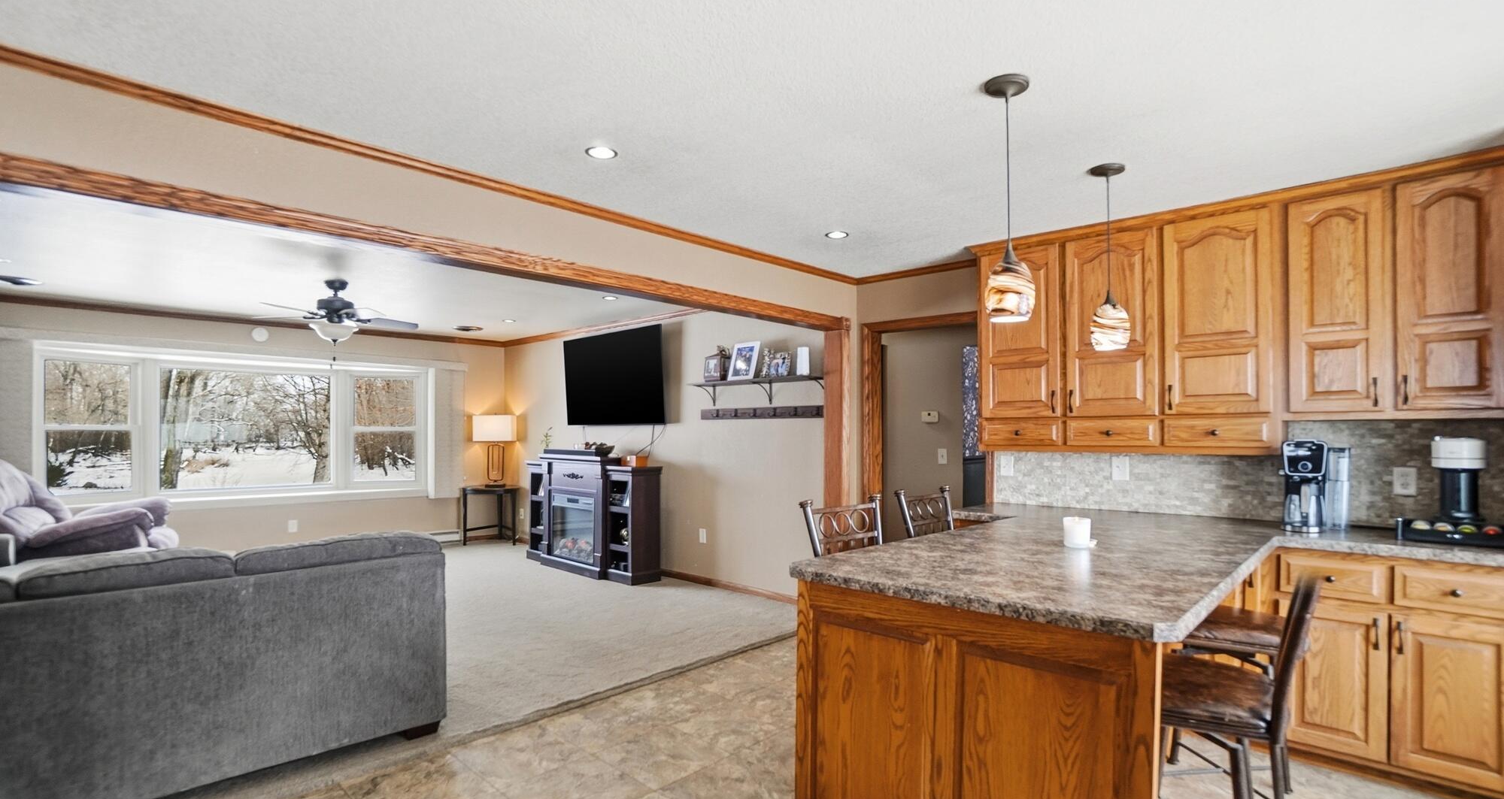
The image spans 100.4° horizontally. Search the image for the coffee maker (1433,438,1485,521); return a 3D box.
[{"bbox_3d":[2.857,0.320,2.530,0.320,0.325,0.143,2,-3,-44],"label":"coffee maker"}]

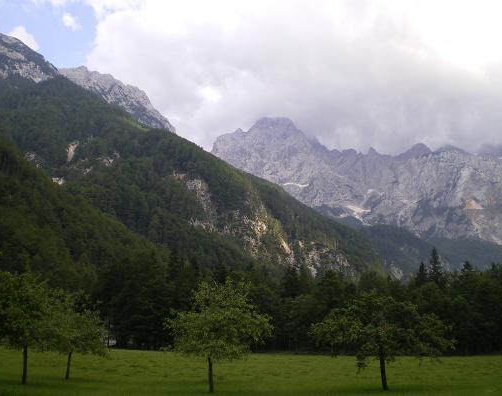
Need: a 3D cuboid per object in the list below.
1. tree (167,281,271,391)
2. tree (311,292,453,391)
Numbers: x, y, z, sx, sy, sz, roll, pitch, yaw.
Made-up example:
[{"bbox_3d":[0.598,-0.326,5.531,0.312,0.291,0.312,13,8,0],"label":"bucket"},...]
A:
[{"bbox_3d":[-1.356,5.833,24.831,4.390,4.710,4.210,0,-15,0],"label":"tree"},{"bbox_3d":[5.708,6.161,25.056,6.040,4.070,5.440,0,-15,0],"label":"tree"}]

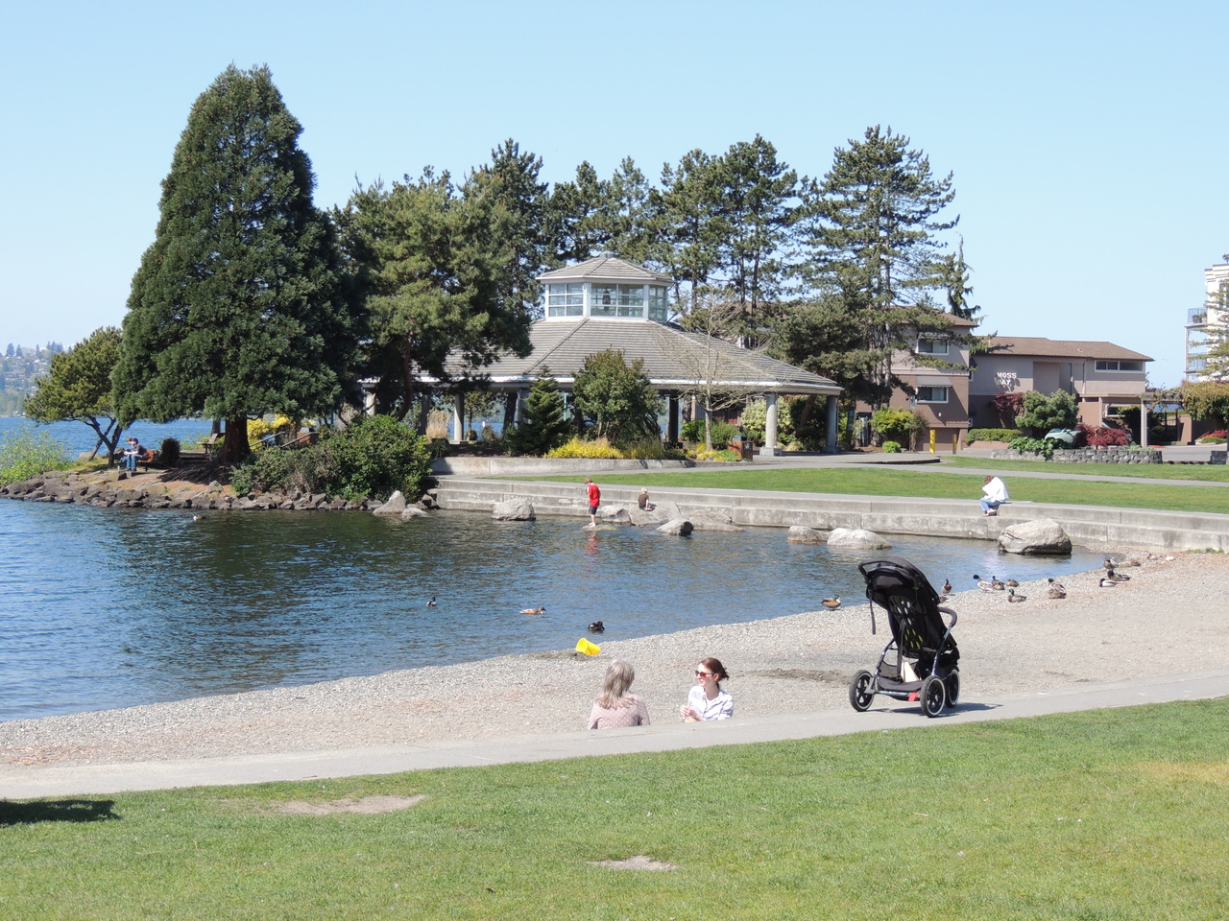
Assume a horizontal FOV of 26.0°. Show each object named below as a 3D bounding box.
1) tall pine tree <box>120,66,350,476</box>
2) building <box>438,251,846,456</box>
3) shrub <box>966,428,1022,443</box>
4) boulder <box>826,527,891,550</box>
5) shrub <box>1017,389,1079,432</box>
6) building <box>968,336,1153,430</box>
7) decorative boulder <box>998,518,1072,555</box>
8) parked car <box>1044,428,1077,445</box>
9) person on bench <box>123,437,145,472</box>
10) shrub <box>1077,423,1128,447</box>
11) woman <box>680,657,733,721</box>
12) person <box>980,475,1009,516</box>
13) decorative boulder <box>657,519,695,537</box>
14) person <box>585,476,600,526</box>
[{"bbox_3d":[-14.583,-7.485,102.000,9.100,15.300,8.800,0,1,0],"label":"tall pine tree"},{"bbox_3d":[-0.327,-5.007,123.940,22.800,9.238,19.745,0,1,-11],"label":"building"},{"bbox_3d":[20.964,-1.325,147.000,3.100,0.950,1.300,0,1,-15],"label":"shrub"},{"bbox_3d":[6.038,1.910,65.800,1.580,0.540,1.150,0,1,0],"label":"boulder"},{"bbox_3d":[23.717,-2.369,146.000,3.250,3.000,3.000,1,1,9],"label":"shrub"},{"bbox_3d":[27.468,-4.193,164.000,11.600,7.000,7.200,0,1,-14],"label":"building"},{"bbox_3d":[10.049,1.833,63.700,1.720,0.870,1.400,1,1,9],"label":"decorative boulder"},{"bbox_3d":[22.600,-1.085,127.000,4.300,1.450,1.750,0,1,-25],"label":"parked car"},{"bbox_3d":[-17.651,-0.219,98.000,0.850,1.220,0.520,0,1,-28],"label":"person on bench"},{"bbox_3d":[20.261,-1.032,110.500,2.200,1.070,1.900,1,1,10],"label":"shrub"},{"bbox_3d":[0.612,1.914,20.068,0.600,0.840,0.750,1,1,40],"label":"woman"},{"bbox_3d":[9.840,0.921,69.000,0.720,1.080,0.520,0,1,-36],"label":"person"},{"bbox_3d":[1.658,1.827,72.400,0.980,0.440,0.800,0,1,0],"label":"decorative boulder"},{"bbox_3d":[-0.644,1.178,76.000,0.420,1.400,0.420,0,1,0],"label":"person"}]

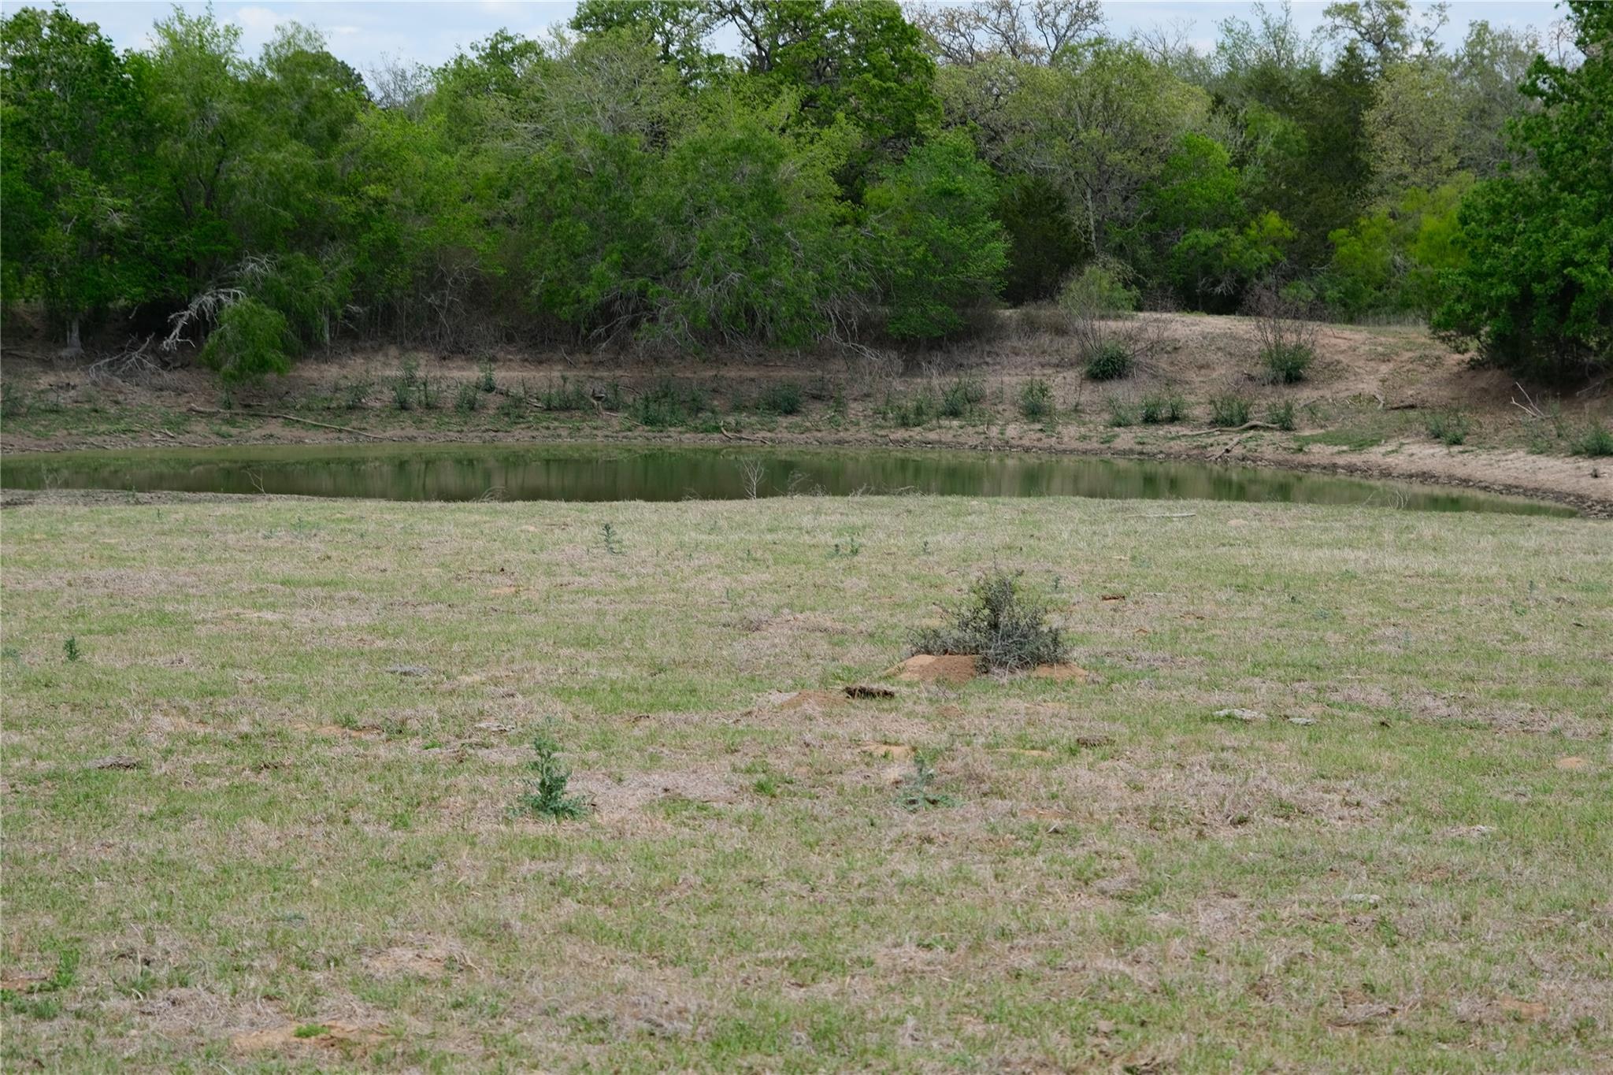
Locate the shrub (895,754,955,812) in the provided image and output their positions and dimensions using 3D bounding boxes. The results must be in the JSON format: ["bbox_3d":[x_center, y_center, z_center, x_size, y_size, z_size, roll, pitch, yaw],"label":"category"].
[{"bbox_3d":[0.412,0.843,13.100,0.204,0.174,0.190,0,4,2],"label":"shrub"}]

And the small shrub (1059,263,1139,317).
[{"bbox_3d":[6.679,-5.659,87.000,1.814,1.223,1.600,0,4,4],"label":"small shrub"}]

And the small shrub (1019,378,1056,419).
[{"bbox_3d":[4.602,-2.755,76.000,0.729,0.810,0.650,0,4,3],"label":"small shrub"}]

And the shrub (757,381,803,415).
[{"bbox_3d":[-0.552,-2.908,79.500,0.973,0.711,0.827,1,3,0],"label":"shrub"}]

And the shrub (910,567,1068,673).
[{"bbox_3d":[0.883,0.396,18.400,0.761,0.454,0.680,0,4,3],"label":"shrub"}]

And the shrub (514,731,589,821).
[{"bbox_3d":[-0.851,0.795,12.700,0.252,0.276,0.230,0,4,-4],"label":"shrub"}]

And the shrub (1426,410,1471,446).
[{"bbox_3d":[11.212,-1.926,66.500,0.792,0.638,0.753,1,3,0],"label":"shrub"}]

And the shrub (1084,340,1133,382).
[{"bbox_3d":[6.274,-3.661,79.000,1.020,0.867,0.950,0,4,5],"label":"shrub"}]

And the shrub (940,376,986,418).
[{"bbox_3d":[3.201,-2.879,78.000,0.955,0.852,0.907,1,3,0],"label":"shrub"}]

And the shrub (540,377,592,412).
[{"bbox_3d":[-4.917,-2.944,78.000,1.084,0.723,0.921,1,3,0],"label":"shrub"}]

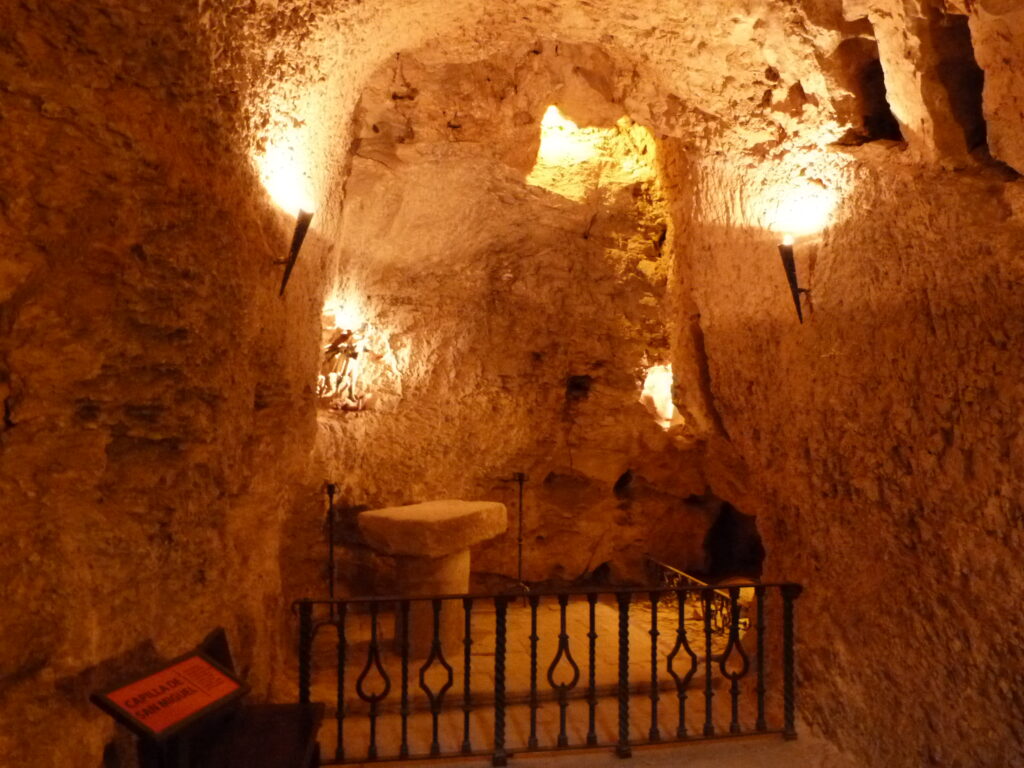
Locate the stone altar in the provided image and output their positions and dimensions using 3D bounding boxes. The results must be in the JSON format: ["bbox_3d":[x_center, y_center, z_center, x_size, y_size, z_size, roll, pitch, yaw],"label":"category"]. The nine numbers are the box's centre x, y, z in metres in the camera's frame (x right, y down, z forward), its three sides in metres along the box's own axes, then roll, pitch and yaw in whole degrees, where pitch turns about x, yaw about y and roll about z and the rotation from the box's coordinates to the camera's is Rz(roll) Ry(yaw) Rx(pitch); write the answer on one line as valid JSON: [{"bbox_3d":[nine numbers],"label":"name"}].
[{"bbox_3d":[-0.505,1.315,5.030,0.620,0.920,0.950,0,-1,34],"label":"stone altar"}]

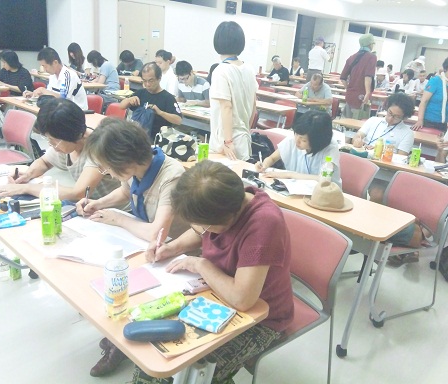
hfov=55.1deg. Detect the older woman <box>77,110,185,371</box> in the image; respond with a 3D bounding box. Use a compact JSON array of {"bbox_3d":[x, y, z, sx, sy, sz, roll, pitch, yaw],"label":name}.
[{"bbox_3d":[-0.374,0.231,1.946,0.660,1.150,0.520,-12,24,-39],"label":"older woman"}]

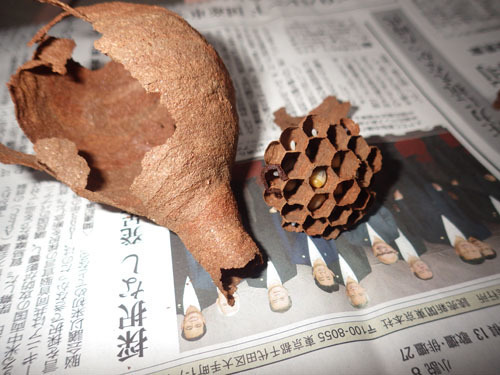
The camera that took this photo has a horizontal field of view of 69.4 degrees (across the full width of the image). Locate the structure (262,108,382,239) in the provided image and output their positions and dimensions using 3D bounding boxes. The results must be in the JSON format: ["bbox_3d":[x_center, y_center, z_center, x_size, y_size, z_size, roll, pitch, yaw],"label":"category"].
[{"bbox_3d":[0.023,-0.013,0.121,0.038,0.031,0.054,4,50,2],"label":"structure"}]

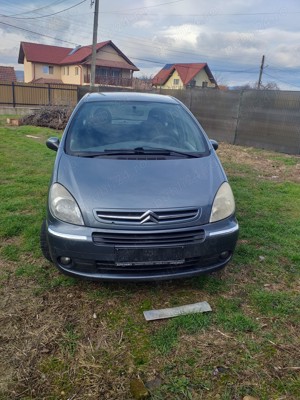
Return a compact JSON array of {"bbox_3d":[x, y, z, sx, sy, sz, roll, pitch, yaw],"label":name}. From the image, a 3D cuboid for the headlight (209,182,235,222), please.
[{"bbox_3d":[0.627,0.007,2.752,0.330,0.270,0.460,-1,19,-8],"label":"headlight"}]

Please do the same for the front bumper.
[{"bbox_3d":[-0.027,0.377,2.666,1.700,0.440,0.550,-1,19,-8],"label":"front bumper"}]

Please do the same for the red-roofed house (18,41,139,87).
[{"bbox_3d":[-11.300,-19.200,48.100,13.700,8.500,13.300,-12,23,-34],"label":"red-roofed house"}]

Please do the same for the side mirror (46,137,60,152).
[{"bbox_3d":[-1.038,-0.629,3.463,0.205,0.170,0.150,-1,19,-8],"label":"side mirror"}]

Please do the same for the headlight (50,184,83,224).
[{"bbox_3d":[-0.692,0.028,2.579,0.330,0.270,0.460,-1,19,-8],"label":"headlight"}]

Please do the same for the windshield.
[{"bbox_3d":[-0.142,-0.787,3.399,1.490,0.500,0.980,-1,19,-8],"label":"windshield"}]

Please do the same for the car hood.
[{"bbox_3d":[-0.050,-0.112,2.784,1.520,0.440,0.970,-1,19,-8],"label":"car hood"}]

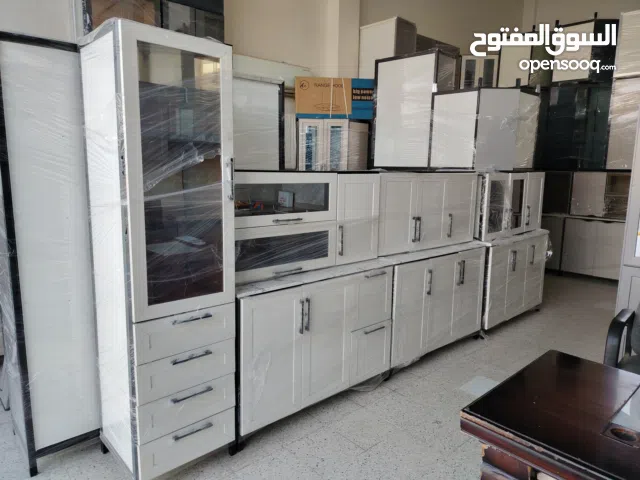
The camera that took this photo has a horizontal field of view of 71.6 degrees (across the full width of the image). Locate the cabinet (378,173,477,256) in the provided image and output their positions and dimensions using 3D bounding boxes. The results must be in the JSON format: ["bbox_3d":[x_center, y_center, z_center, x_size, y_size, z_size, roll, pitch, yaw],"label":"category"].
[{"bbox_3d":[0.764,-0.248,3.561,1.297,0.591,0.340,-7,12,-42],"label":"cabinet"}]

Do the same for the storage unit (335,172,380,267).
[{"bbox_3d":[0.138,-0.163,2.992,0.395,0.576,0.340,-7,12,-42],"label":"storage unit"}]

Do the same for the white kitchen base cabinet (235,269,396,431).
[{"bbox_3d":[-0.125,0.565,2.756,1.200,0.808,0.550,-7,12,-42],"label":"white kitchen base cabinet"}]

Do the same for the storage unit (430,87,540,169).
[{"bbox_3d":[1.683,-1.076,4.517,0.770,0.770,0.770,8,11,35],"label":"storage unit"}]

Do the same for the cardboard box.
[{"bbox_3d":[0.149,-1.485,4.766,0.819,0.408,0.400,1,9,-3],"label":"cardboard box"}]

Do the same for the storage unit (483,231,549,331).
[{"bbox_3d":[1.850,0.381,4.690,1.345,0.867,0.545,-6,10,-43],"label":"storage unit"}]

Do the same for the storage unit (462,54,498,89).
[{"bbox_3d":[2.535,-2.598,7.156,0.560,0.620,0.340,3,9,13],"label":"storage unit"}]

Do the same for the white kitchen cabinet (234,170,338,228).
[{"bbox_3d":[-0.290,-0.252,2.576,0.778,0.289,0.340,-7,12,-42],"label":"white kitchen cabinet"}]

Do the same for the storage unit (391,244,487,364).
[{"bbox_3d":[0.766,0.454,3.570,1.216,0.808,0.550,-7,12,-42],"label":"storage unit"}]

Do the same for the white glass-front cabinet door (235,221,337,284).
[{"bbox_3d":[-0.296,0.033,2.621,0.778,0.287,0.340,-7,12,-42],"label":"white glass-front cabinet door"}]

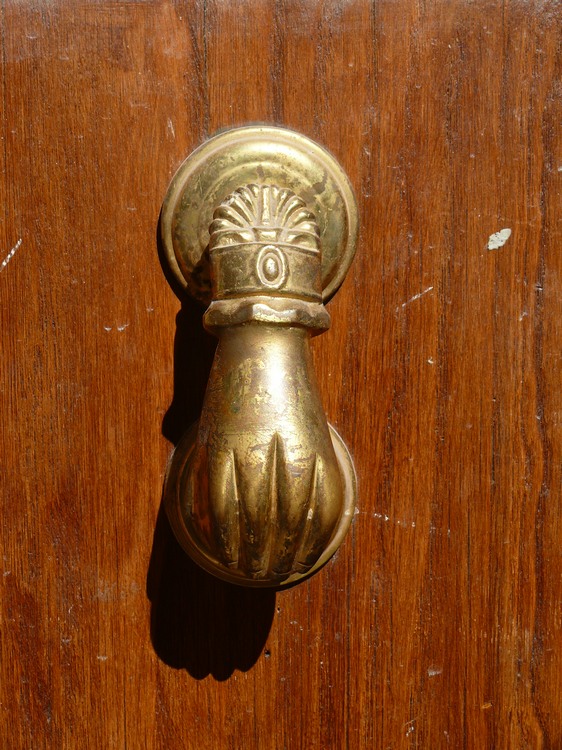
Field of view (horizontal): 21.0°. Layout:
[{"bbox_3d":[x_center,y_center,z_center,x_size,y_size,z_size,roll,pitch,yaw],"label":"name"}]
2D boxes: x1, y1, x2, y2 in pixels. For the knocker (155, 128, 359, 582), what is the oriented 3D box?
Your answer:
[{"bbox_3d":[-0.005,0.000,0.498,0.067,0.161,0.061,-1,9,-4],"label":"knocker"}]

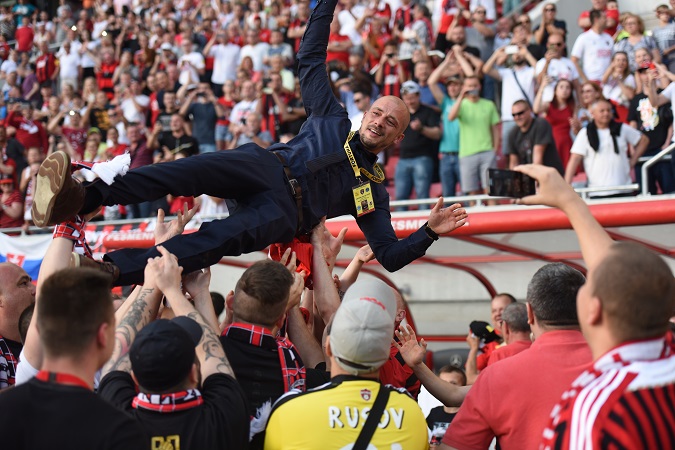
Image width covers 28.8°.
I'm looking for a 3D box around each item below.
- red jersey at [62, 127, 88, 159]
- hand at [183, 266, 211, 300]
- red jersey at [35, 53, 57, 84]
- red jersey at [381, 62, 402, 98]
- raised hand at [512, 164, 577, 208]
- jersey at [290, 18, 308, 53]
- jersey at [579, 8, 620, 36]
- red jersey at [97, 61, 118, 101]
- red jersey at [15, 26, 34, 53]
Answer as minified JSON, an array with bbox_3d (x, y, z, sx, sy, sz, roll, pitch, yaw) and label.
[{"bbox_3d":[-4.272,-1.313,21.400,0.440,0.600,0.260,0,-3,-9],"label":"red jersey"},{"bbox_3d":[-0.473,0.189,4.400,0.100,0.130,0.090,0,-3,6],"label":"hand"},{"bbox_3d":[-6.264,-3.352,28.200,0.480,0.700,0.280,-1,-3,18],"label":"red jersey"},{"bbox_3d":[0.716,-1.889,17.400,0.380,0.560,0.240,0,-3,3],"label":"red jersey"},{"bbox_3d":[0.505,-0.091,3.200,0.140,0.110,0.110,-2,-4,37],"label":"raised hand"},{"bbox_3d":[-0.592,-3.189,22.200,0.480,0.660,0.280,0,-3,7],"label":"jersey"},{"bbox_3d":[3.474,-2.552,17.400,0.540,0.640,0.300,-1,-3,12],"label":"jersey"},{"bbox_3d":[-4.346,-2.731,24.800,0.460,0.720,0.270,0,-3,-6],"label":"red jersey"},{"bbox_3d":[-7.703,-4.565,32.300,0.480,0.660,0.270,0,-3,-3],"label":"red jersey"}]

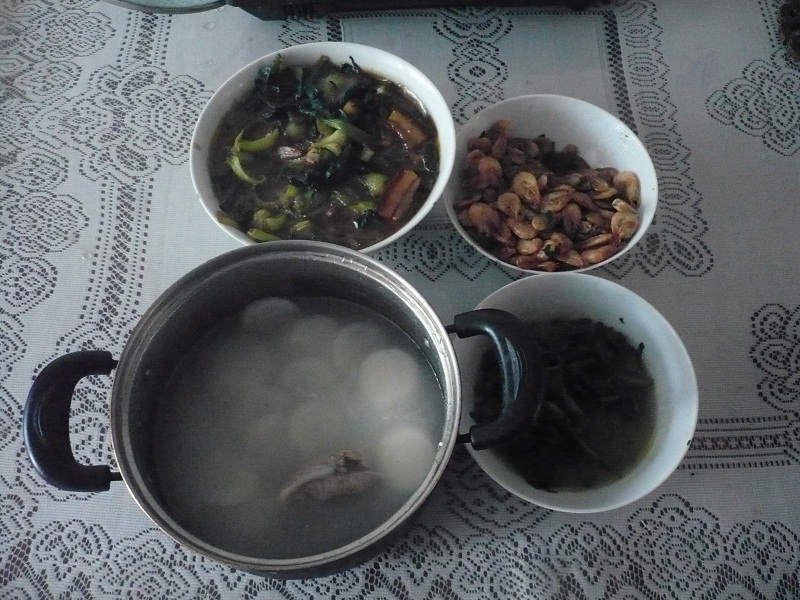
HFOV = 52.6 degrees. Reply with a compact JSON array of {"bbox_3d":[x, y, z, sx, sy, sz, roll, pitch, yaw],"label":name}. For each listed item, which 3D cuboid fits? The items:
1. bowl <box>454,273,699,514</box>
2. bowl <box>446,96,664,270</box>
[{"bbox_3d":[0.119,0.073,0.591,0.173,0.068,0.173,0,64,0],"label":"bowl"},{"bbox_3d":[0.118,-0.081,0.668,0.169,0.067,0.169,0,64,0],"label":"bowl"}]

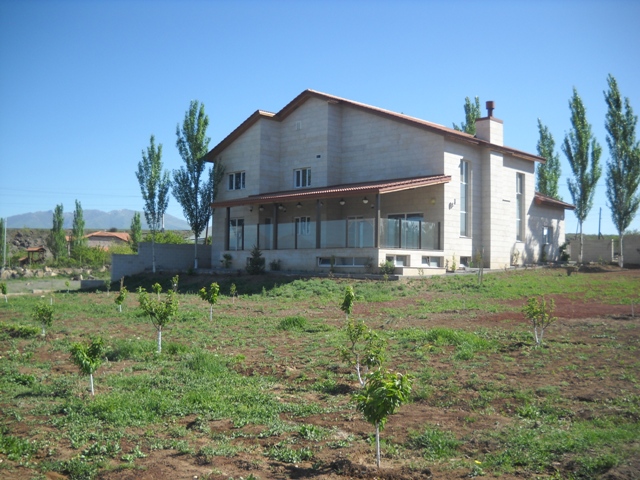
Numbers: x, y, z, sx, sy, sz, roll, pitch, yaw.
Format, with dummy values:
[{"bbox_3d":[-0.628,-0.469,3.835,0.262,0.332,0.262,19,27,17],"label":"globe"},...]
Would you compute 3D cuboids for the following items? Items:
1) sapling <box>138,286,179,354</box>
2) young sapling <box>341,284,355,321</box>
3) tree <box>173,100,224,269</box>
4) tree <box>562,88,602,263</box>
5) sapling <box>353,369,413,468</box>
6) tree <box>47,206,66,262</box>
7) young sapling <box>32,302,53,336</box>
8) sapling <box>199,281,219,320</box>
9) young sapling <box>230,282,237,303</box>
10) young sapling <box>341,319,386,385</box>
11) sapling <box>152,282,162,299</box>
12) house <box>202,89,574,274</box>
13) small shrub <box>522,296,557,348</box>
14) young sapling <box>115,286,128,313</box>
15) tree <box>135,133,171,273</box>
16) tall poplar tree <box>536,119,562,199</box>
[{"bbox_3d":[-2.915,1.432,12.668,0.756,1.185,0.733,1,-3,-13],"label":"sapling"},{"bbox_3d":[0.724,1.717,18.353,0.352,1.055,0.342,1,-2,2],"label":"young sapling"},{"bbox_3d":[-7.955,-3.617,46.000,3.404,11.032,3.064,1,-2,0],"label":"tree"},{"bbox_3d":[19.428,-4.755,52.000,2.960,12.915,2.960,1,-2,0],"label":"tree"},{"bbox_3d":[0.497,1.396,5.516,0.470,0.770,0.456,0,-2,5],"label":"sapling"},{"bbox_3d":[-46.879,-1.245,125.000,3.558,10.141,3.558,1,-2,0],"label":"tree"},{"bbox_3d":[-6.102,1.746,15.479,0.451,0.735,0.438,2,-3,-21],"label":"young sapling"},{"bbox_3d":[-3.101,1.740,19.805,0.583,1.082,0.565,1,-3,-9],"label":"sapling"},{"bbox_3d":[-2.881,1.782,23.400,0.200,0.733,0.200,1,-2,0],"label":"young sapling"},{"bbox_3d":[0.511,1.321,8.250,0.540,0.798,0.513,1,-2,0],"label":"young sapling"},{"bbox_3d":[-7.163,2.282,30.988,0.441,0.770,0.428,1,-3,-13],"label":"sapling"},{"bbox_3d":[4.512,-3.374,47.486,17.200,11.360,21.860,-2,-3,43],"label":"house"},{"bbox_3d":[4.325,1.606,13.851,0.699,0.982,0.678,0,-3,17],"label":"small shrub"},{"bbox_3d":[-6.535,1.960,23.151,0.441,0.854,0.428,1,-3,-16],"label":"young sapling"},{"bbox_3d":[-10.427,-2.270,44.000,2.129,8.673,2.129,1,-2,0],"label":"tree"},{"bbox_3d":[18.292,-3.985,56.000,2.232,11.398,2.232,1,-2,0],"label":"tall poplar tree"}]

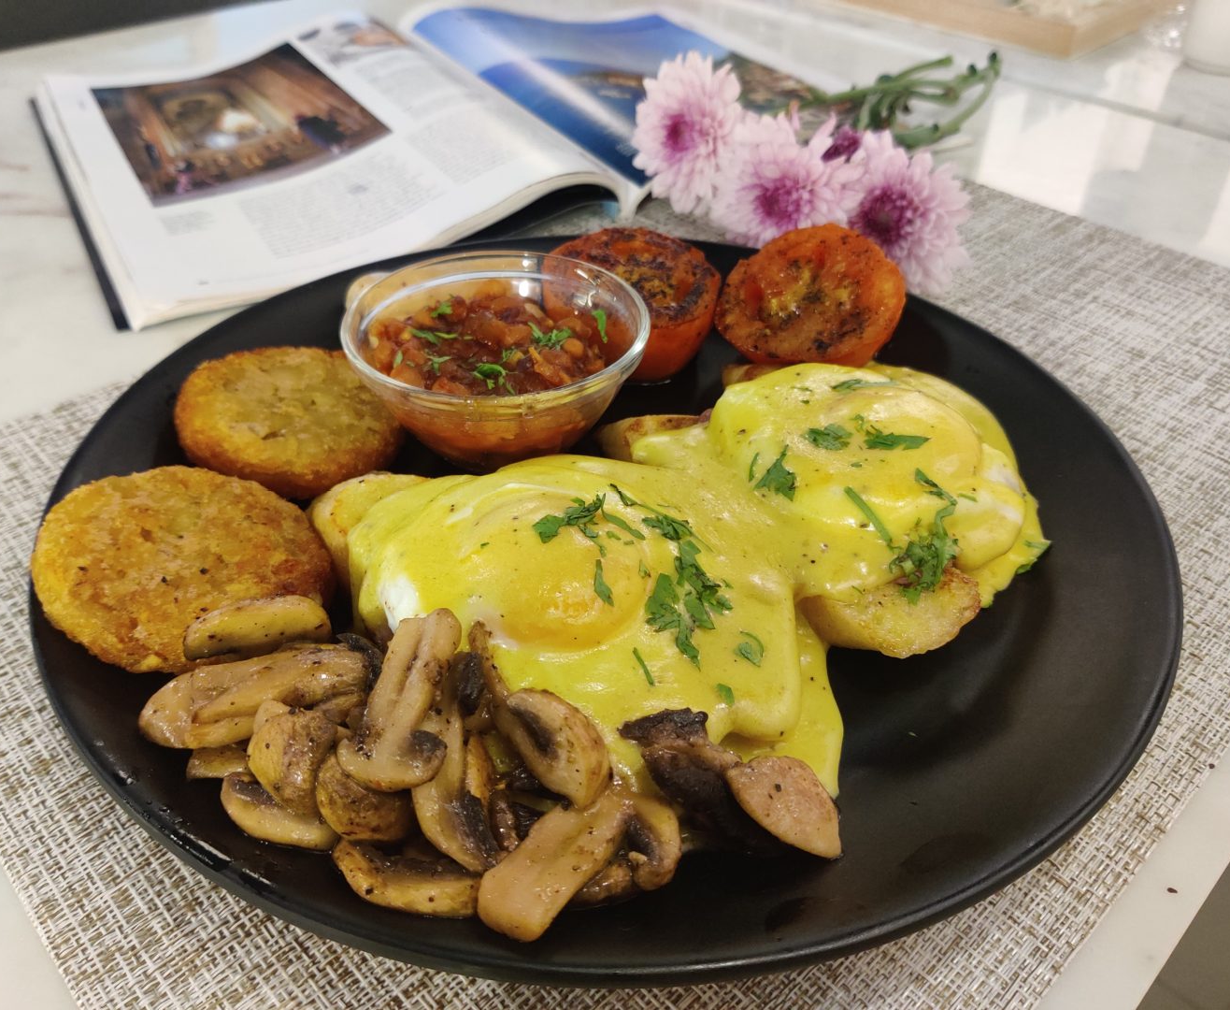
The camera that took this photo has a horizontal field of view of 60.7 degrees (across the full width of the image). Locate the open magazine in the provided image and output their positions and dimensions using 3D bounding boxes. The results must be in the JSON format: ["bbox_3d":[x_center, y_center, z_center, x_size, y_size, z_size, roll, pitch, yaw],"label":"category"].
[{"bbox_3d":[-0.063,-0.202,0.519,0.397,0.030,0.282,-18,42,-22],"label":"open magazine"}]

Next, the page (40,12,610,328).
[{"bbox_3d":[-0.143,-0.177,0.483,0.198,0.027,0.280,-18,42,-22],"label":"page"}]

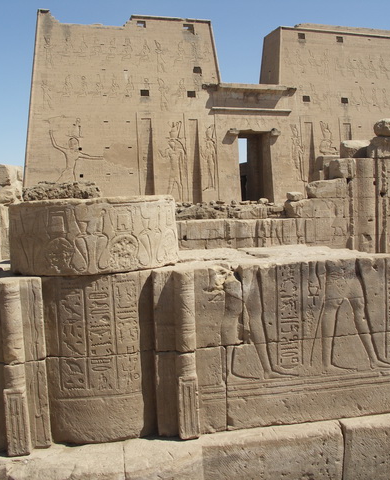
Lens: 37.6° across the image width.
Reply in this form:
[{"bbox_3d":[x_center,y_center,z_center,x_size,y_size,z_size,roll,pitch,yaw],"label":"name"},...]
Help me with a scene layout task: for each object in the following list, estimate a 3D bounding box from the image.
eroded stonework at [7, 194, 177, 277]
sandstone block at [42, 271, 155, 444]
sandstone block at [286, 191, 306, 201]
[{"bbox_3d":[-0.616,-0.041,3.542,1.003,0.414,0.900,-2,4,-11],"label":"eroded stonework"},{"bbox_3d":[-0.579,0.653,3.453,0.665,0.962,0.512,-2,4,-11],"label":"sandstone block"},{"bbox_3d":[2.299,-0.998,13.146,0.327,0.205,0.286,-4,4,-33],"label":"sandstone block"}]

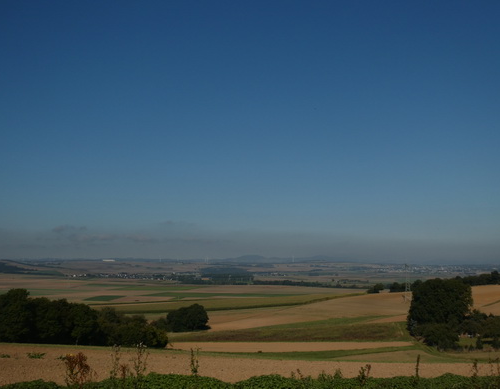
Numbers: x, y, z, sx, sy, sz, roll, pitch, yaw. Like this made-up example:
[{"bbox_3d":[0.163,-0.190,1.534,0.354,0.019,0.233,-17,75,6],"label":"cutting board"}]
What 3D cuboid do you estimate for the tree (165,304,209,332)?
[{"bbox_3d":[-18.028,35.767,190.000,12.400,8.200,10.000,0,-5,0],"label":"tree"}]

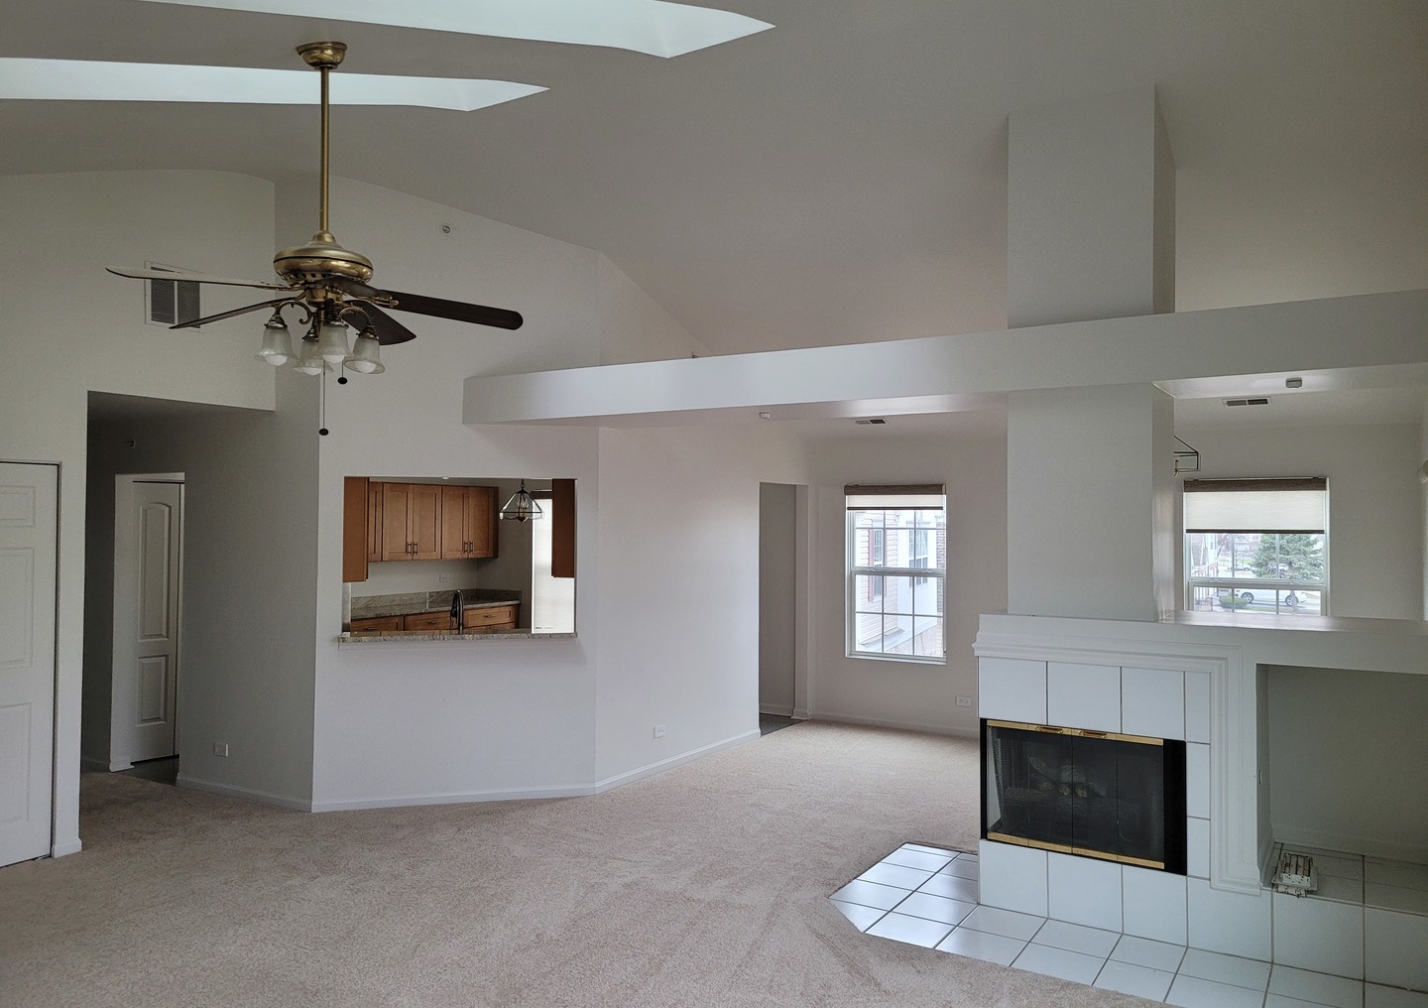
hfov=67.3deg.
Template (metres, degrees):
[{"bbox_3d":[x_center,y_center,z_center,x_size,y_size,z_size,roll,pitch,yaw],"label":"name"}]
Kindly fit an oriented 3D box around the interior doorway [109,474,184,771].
[{"bbox_3d":[-3.795,0.818,7.265,0.765,2.050,0.130,0,-1,31],"label":"interior doorway"}]

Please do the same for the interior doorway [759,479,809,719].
[{"bbox_3d":[0.555,0.871,9.259,0.130,2.080,0.905,0,-1,31],"label":"interior doorway"}]

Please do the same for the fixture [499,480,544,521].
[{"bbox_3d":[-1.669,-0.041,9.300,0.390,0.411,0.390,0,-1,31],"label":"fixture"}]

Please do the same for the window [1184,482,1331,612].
[{"bbox_3d":[3.908,0.574,7.752,0.920,1.515,0.100,0,-1,31],"label":"window"}]

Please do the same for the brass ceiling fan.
[{"bbox_3d":[-1.331,-1.003,3.636,1.290,1.132,1.290,0,-1,31],"label":"brass ceiling fan"}]

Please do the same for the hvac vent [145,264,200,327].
[{"bbox_3d":[-3.034,-1.144,6.049,0.040,0.325,0.345,0,-1,31],"label":"hvac vent"}]

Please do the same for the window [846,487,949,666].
[{"bbox_3d":[1.553,0.588,9.181,0.920,1.515,0.100,0,-1,31],"label":"window"}]

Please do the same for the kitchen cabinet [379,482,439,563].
[{"bbox_3d":[-3.094,0.184,10.579,0.330,0.745,0.775,0,-1,31],"label":"kitchen cabinet"}]

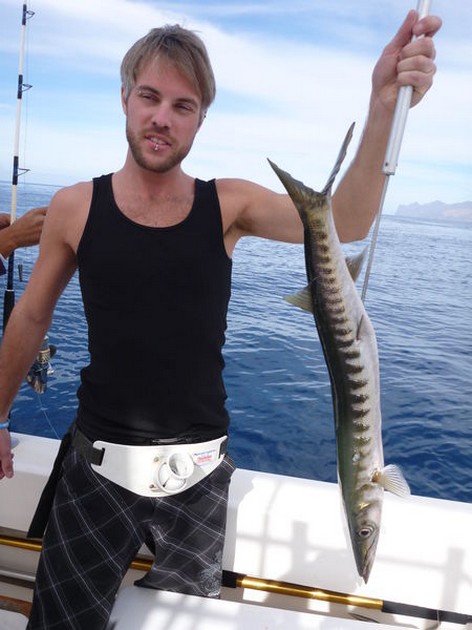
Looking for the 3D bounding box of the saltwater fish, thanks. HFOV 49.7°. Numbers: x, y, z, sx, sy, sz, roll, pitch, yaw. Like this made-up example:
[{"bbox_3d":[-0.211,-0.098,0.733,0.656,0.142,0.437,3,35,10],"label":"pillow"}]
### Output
[{"bbox_3d":[0.170,0.092,0.800,0.160,0.750,0.100,-11,12,-12],"label":"saltwater fish"}]

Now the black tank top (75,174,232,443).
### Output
[{"bbox_3d":[-0.167,-0.010,1.050,0.335,0.550,0.235,3,12,-3],"label":"black tank top"}]

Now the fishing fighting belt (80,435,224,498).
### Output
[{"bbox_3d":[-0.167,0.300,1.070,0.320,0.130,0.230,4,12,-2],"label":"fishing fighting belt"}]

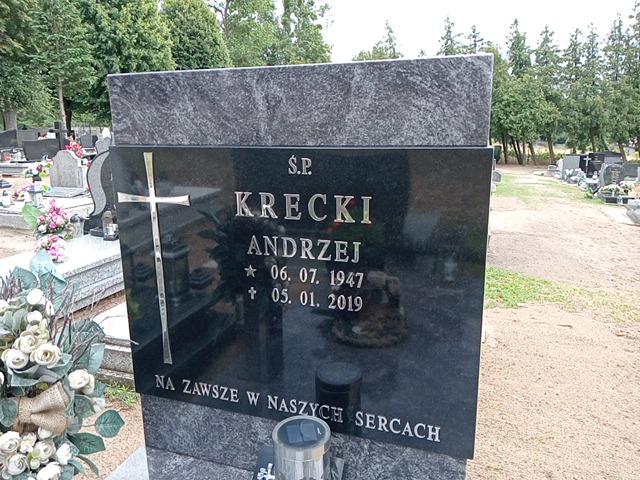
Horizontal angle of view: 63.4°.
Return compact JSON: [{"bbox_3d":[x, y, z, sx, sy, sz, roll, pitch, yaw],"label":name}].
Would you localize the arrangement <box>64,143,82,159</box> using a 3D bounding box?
[{"bbox_3d":[-6.191,-2.232,12.956,0.450,0.430,0.380,4,13,21],"label":"arrangement"}]

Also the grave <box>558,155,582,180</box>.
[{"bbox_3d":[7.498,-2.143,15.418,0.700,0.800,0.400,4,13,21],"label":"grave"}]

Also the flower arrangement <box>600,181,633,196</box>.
[{"bbox_3d":[6.234,-1.098,10.888,0.660,0.335,0.450,4,13,21],"label":"flower arrangement"}]

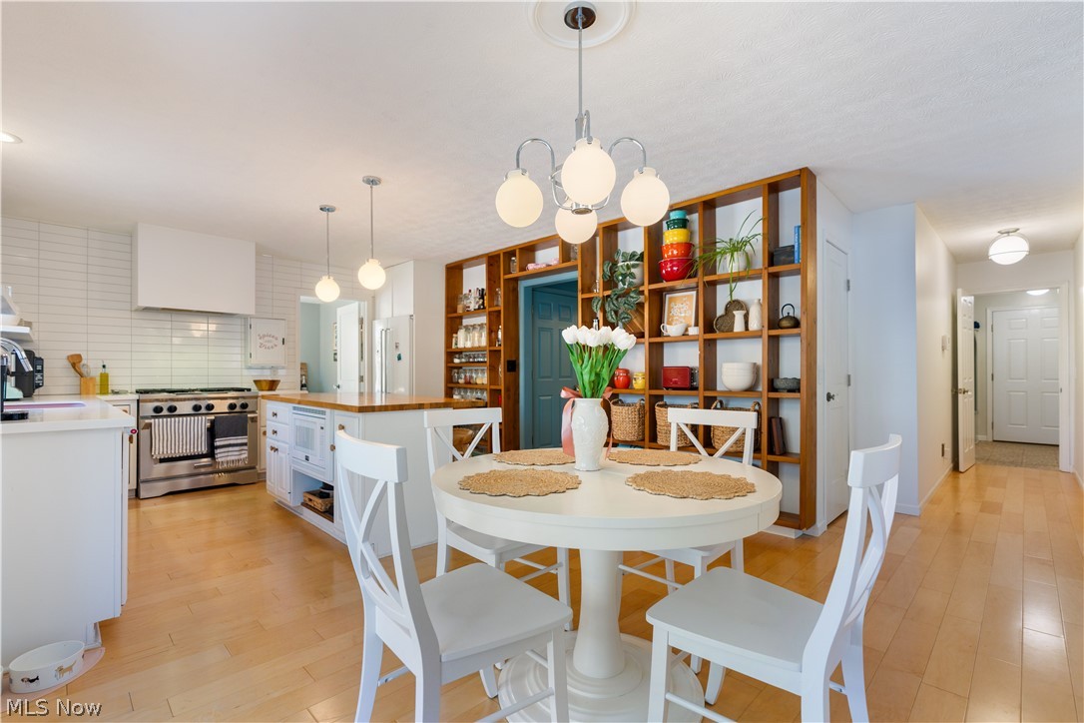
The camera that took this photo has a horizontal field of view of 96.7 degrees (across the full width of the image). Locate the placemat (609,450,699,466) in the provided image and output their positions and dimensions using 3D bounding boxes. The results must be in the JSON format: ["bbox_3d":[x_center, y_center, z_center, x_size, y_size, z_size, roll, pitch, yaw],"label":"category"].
[{"bbox_3d":[0.477,0.405,2.051,0.400,0.010,0.400,0,-1,0],"label":"placemat"}]

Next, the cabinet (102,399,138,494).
[{"bbox_3d":[-3.800,0.753,4.287,0.280,0.880,0.600,1,-2,-45],"label":"cabinet"}]

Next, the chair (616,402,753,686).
[{"bbox_3d":[0.626,0.703,2.110,0.445,0.945,0.540,-1,-1,42],"label":"chair"}]

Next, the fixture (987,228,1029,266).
[{"bbox_3d":[4.426,-1.075,4.567,0.290,0.330,0.290,1,-1,-45],"label":"fixture"}]

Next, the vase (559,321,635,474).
[{"bbox_3d":[0.217,0.132,1.850,0.275,0.550,0.250,0,-1,0],"label":"vase"}]

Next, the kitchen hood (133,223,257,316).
[{"bbox_3d":[-3.461,-0.860,4.805,0.915,0.748,0.535,1,-1,-45],"label":"kitchen hood"}]

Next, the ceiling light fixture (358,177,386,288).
[{"bbox_3d":[-1.169,-0.869,3.312,0.178,0.765,0.178,1,-1,-45],"label":"ceiling light fixture"}]

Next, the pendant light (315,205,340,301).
[{"bbox_3d":[-1.732,-0.865,3.894,0.200,0.762,0.200,1,-2,-45],"label":"pendant light"}]

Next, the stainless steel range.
[{"bbox_3d":[-3.344,0.735,4.687,0.905,0.935,0.700,1,-2,-45],"label":"stainless steel range"}]

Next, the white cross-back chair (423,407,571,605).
[{"bbox_3d":[-0.200,0.685,2.174,0.460,0.925,0.520,1,-2,-45],"label":"white cross-back chair"}]

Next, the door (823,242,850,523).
[{"bbox_3d":[2.231,0.160,3.665,0.570,2.030,0.045,1,-2,-45],"label":"door"}]

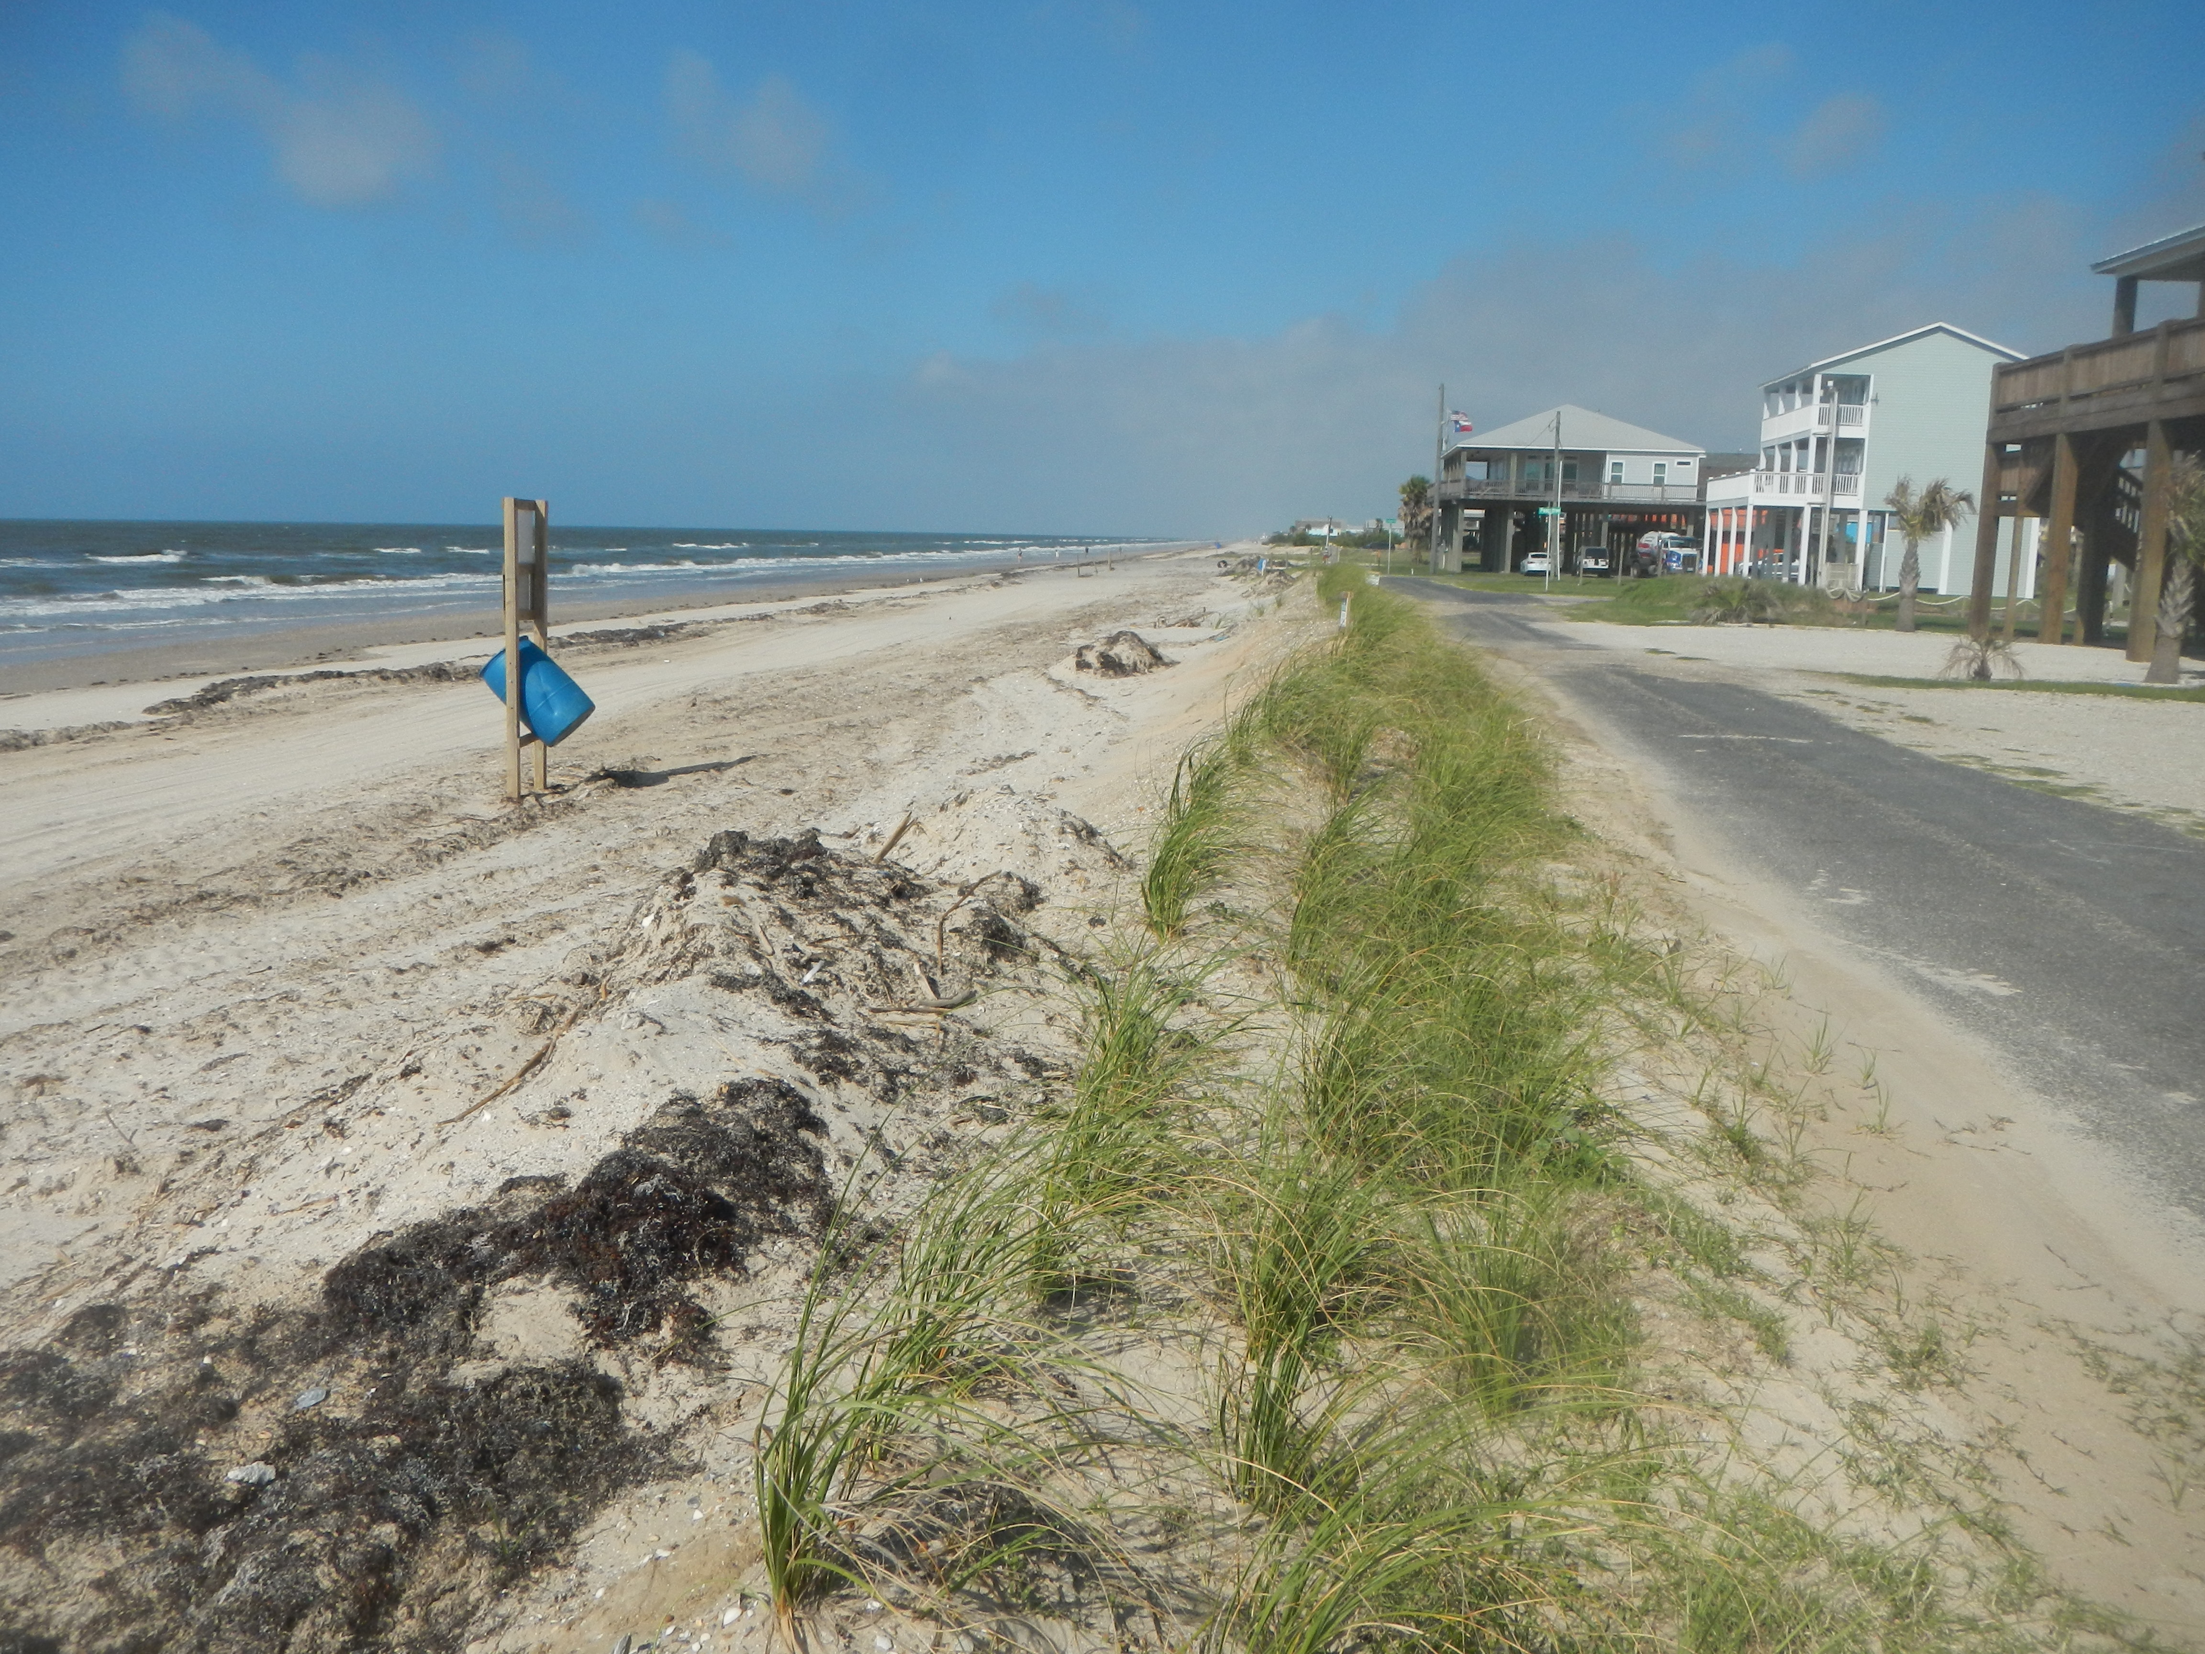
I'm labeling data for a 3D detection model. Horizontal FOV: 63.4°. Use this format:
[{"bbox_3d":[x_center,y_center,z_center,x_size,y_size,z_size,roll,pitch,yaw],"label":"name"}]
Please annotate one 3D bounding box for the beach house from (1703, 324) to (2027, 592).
[{"bbox_3d":[34.086,-16.165,78.515,12.300,11.200,10.300,3,9,9],"label":"beach house"}]

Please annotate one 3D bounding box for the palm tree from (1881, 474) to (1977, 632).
[{"bbox_3d":[16.672,-5.511,36.000,1.850,3.150,1.850,3,9,10],"label":"palm tree"}]

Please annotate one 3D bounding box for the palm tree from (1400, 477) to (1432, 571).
[{"bbox_3d":[21.972,-21.308,125.000,2.400,6.400,2.400,2,9,5],"label":"palm tree"}]

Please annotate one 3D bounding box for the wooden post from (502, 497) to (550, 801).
[{"bbox_3d":[-5.259,-1.613,16.111,0.150,2.670,0.750,2,9,4],"label":"wooden post"}]

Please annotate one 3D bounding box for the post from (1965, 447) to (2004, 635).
[{"bbox_3d":[16.209,-5.266,32.710,0.300,3.600,0.300,2,9,7],"label":"post"}]

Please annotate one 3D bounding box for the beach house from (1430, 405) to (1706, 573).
[{"bbox_3d":[29.131,-21.314,112.751,14.800,10.400,13.000,2,9,5],"label":"beach house"}]

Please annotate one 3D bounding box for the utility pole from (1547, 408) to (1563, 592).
[{"bbox_3d":[23.097,-16.831,91.000,0.300,8.900,0.300,2,9,7],"label":"utility pole"}]

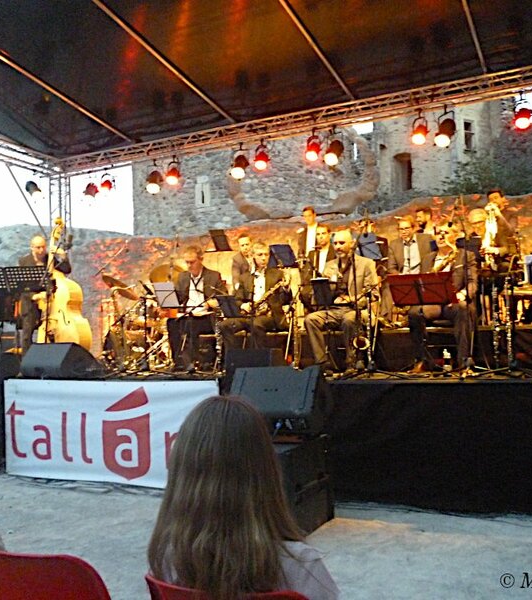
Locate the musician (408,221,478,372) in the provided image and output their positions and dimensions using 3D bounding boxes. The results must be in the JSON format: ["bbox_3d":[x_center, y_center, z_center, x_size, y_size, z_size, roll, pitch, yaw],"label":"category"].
[{"bbox_3d":[1.536,-0.039,5.600,0.580,1.280,0.760,-4,-3,21],"label":"musician"}]

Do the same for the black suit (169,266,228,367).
[{"bbox_3d":[-0.720,0.181,6.700,0.550,1.040,0.700,-4,-3,24],"label":"black suit"}]

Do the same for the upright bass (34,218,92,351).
[{"bbox_3d":[-2.613,-0.097,8.350,0.670,1.860,0.480,-4,-8,28],"label":"upright bass"}]

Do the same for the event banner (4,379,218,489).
[{"bbox_3d":[-1.570,1.255,6.230,2.500,0.980,0.040,-4,-3,24],"label":"event banner"}]

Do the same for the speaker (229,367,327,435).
[{"bbox_3d":[0.092,0.707,4.600,0.600,0.450,0.480,-3,-3,20],"label":"speaker"}]

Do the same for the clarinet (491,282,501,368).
[{"bbox_3d":[2.039,0.227,5.750,0.080,0.760,0.080,-3,-3,20],"label":"clarinet"}]

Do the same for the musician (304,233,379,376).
[{"bbox_3d":[0.674,0.005,5.850,0.640,1.320,0.820,-3,-3,20],"label":"musician"}]

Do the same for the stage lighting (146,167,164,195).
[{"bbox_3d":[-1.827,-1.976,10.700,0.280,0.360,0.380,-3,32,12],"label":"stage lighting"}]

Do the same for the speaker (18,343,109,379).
[{"bbox_3d":[-2.107,0.626,6.700,0.600,0.370,0.550,-4,-4,26],"label":"speaker"}]

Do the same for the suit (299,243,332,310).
[{"bbox_3d":[0.597,-0.242,7.650,0.480,0.880,0.480,-3,-3,14],"label":"suit"}]

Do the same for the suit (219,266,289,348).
[{"bbox_3d":[-0.106,0.177,6.550,0.580,1.000,0.700,-4,-3,29],"label":"suit"}]

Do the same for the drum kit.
[{"bbox_3d":[-1.331,0.204,7.150,1.150,1.180,0.950,-5,-5,38],"label":"drum kit"}]

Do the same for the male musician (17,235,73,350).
[{"bbox_3d":[-2.721,0.043,7.950,0.640,1.720,0.460,-1,-3,-18],"label":"male musician"}]

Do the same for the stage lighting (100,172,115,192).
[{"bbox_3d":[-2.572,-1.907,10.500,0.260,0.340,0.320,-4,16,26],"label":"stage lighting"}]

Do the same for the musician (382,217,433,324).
[{"bbox_3d":[1.574,-0.308,7.250,0.560,1.280,0.750,-3,-3,18],"label":"musician"}]

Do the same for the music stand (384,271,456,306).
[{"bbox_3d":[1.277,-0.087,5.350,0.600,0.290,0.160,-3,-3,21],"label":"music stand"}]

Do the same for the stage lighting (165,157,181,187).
[{"bbox_3d":[-1.604,-2.187,11.100,0.240,0.430,0.320,-3,-3,14],"label":"stage lighting"}]

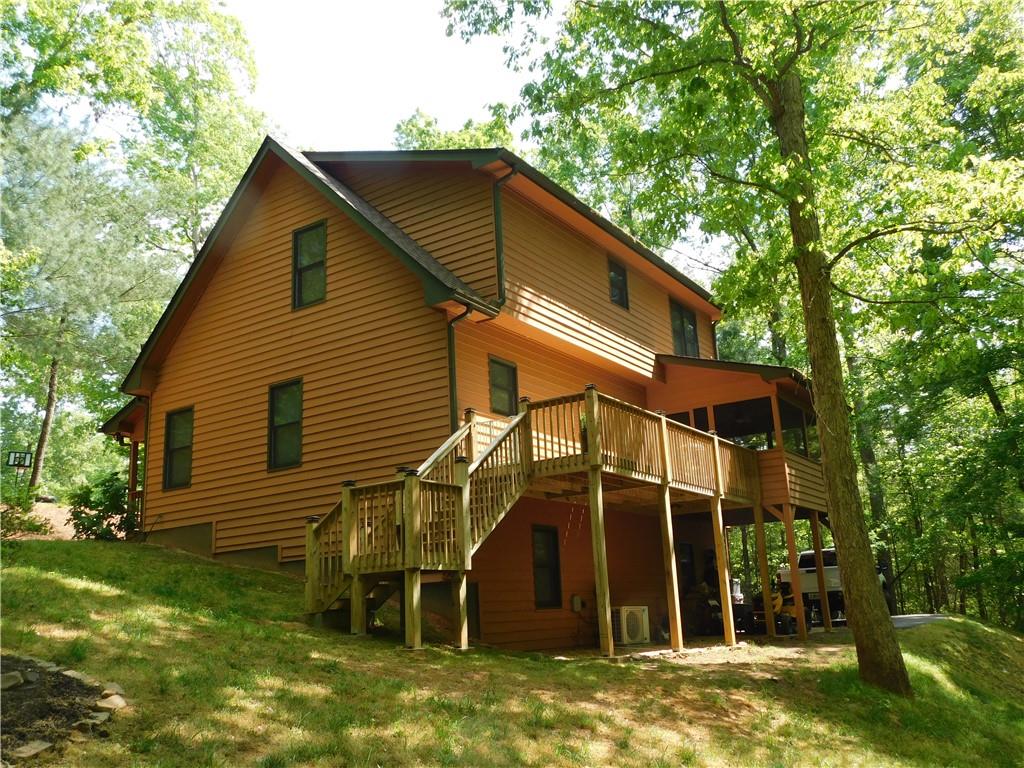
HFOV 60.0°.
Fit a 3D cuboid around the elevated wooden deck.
[{"bbox_3d":[1.277,2.613,15.268,3.039,3.978,10.188,-12,-17,32],"label":"elevated wooden deck"}]

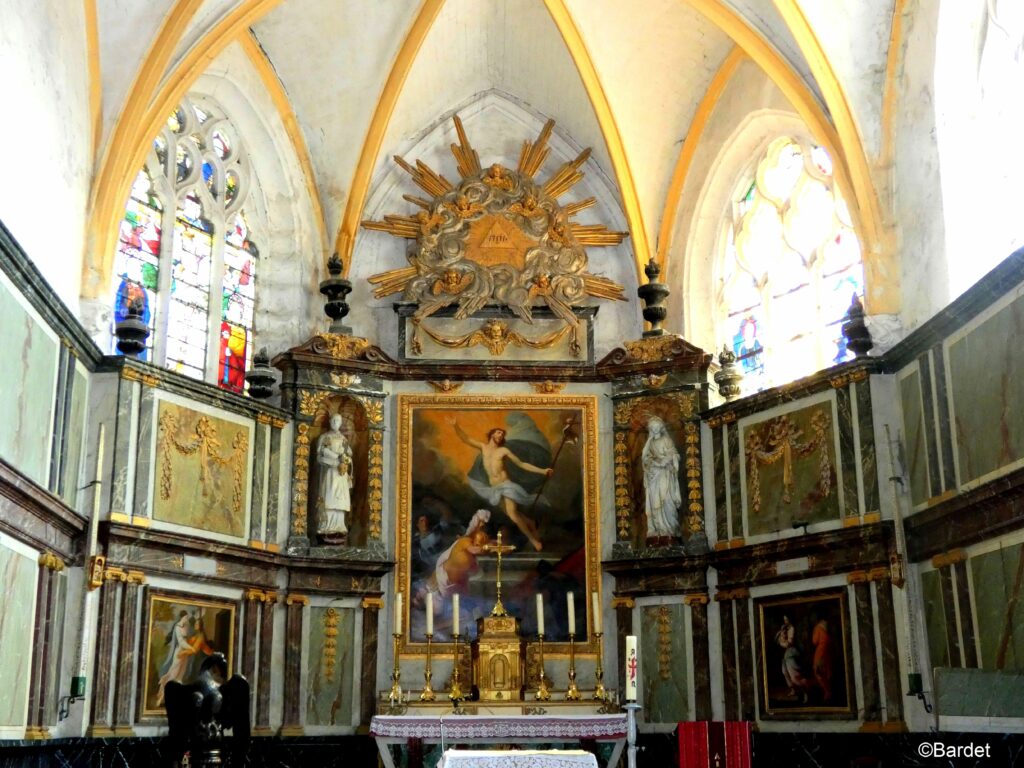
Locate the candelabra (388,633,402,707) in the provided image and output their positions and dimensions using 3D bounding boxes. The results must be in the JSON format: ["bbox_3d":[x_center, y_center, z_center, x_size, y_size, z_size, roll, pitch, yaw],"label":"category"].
[{"bbox_3d":[-1.160,2.840,12.759,0.140,0.660,0.140,0,-16,0],"label":"candelabra"}]

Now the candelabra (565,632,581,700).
[{"bbox_3d":[0.634,2.954,13.302,0.158,0.676,0.158,1,-15,-4],"label":"candelabra"}]

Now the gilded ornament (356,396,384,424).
[{"bbox_3d":[-1.580,0.299,14.307,0.280,0.280,0.067,7,-17,-26],"label":"gilded ornament"}]

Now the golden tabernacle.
[{"bbox_3d":[-0.139,2.860,13.267,0.538,0.843,0.399,1,-15,-4],"label":"golden tabernacle"}]

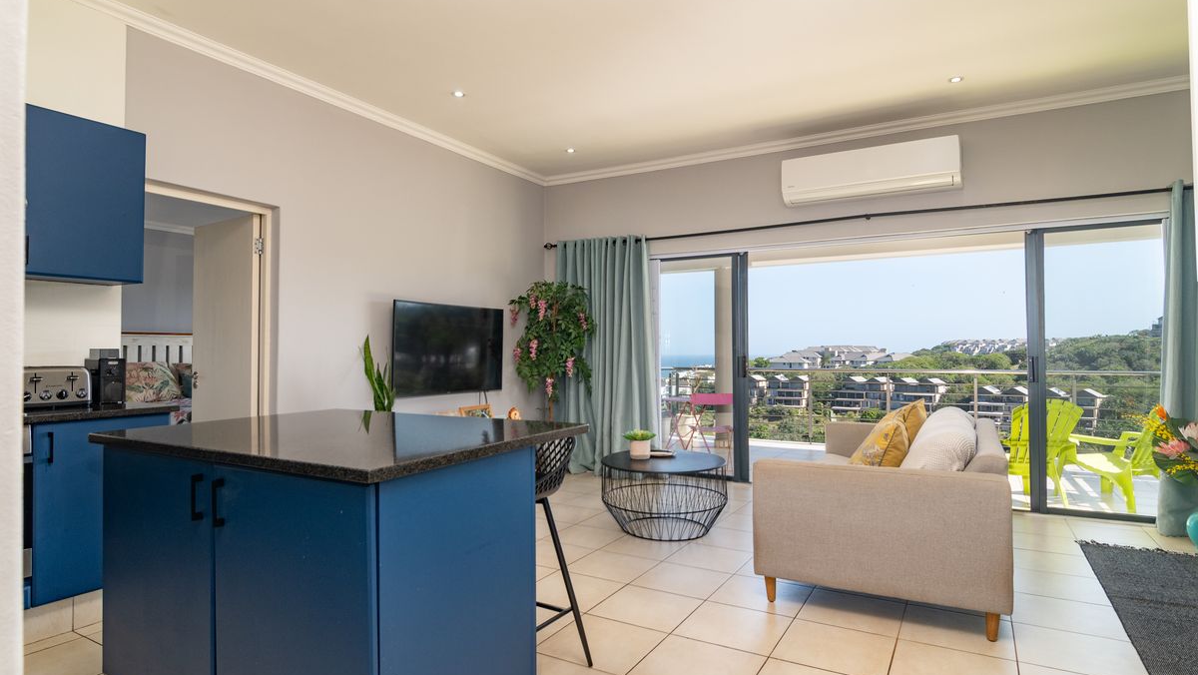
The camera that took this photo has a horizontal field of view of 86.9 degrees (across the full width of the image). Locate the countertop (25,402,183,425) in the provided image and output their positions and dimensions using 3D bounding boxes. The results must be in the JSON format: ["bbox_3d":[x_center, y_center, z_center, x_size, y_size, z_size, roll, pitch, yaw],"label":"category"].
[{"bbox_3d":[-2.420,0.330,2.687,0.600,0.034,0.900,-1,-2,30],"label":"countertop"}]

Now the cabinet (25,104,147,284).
[{"bbox_3d":[-2.508,-0.632,2.980,0.360,0.730,0.500,-1,-2,30],"label":"cabinet"}]

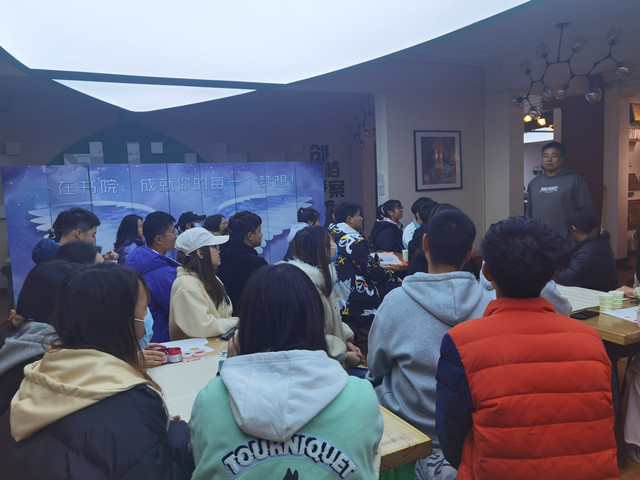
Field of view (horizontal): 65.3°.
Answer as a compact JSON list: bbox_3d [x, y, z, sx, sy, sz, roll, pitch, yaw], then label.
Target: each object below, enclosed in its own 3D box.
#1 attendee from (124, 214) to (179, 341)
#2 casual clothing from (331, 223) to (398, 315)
[{"bbox_3d":[-0.838,0.488,3.007,0.680,1.280,0.500,-4,5,-22],"label":"attendee"},{"bbox_3d":[0.316,0.232,3.800,0.460,0.700,0.500,-3,5,-12],"label":"casual clothing"}]

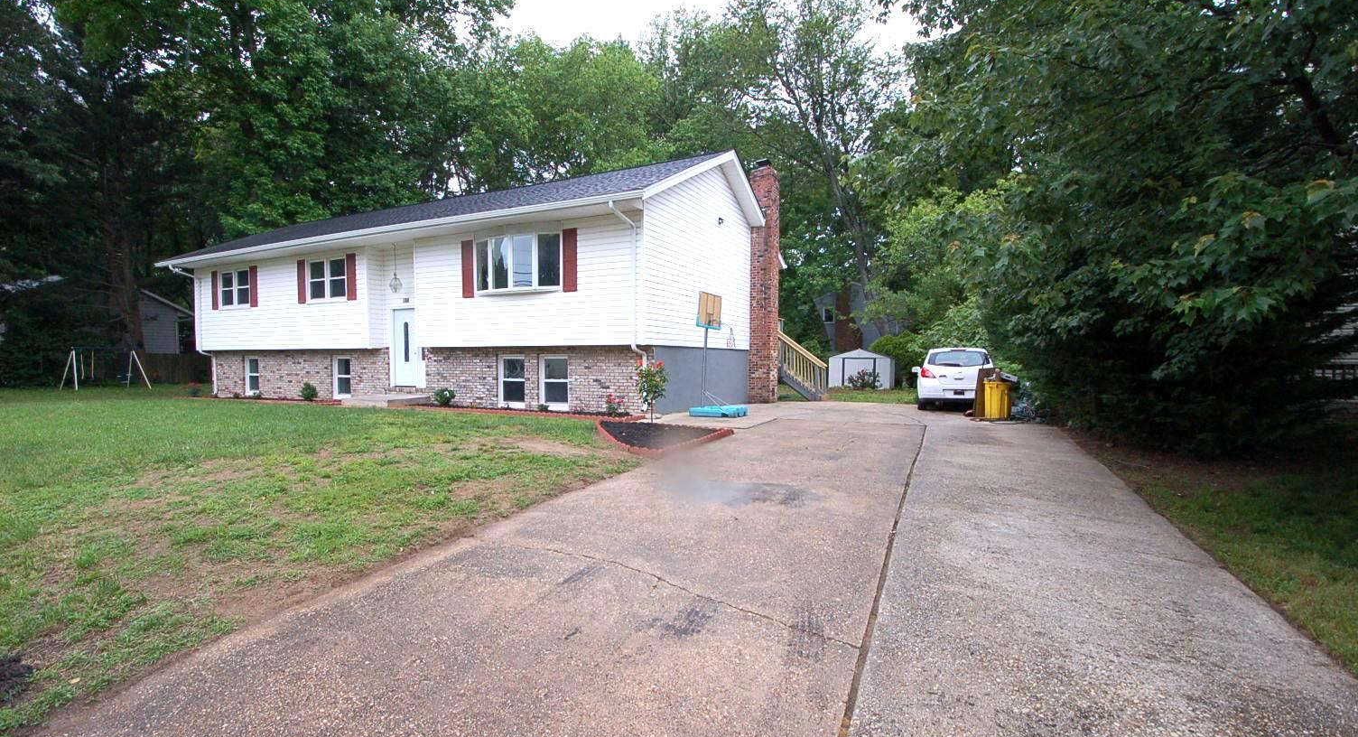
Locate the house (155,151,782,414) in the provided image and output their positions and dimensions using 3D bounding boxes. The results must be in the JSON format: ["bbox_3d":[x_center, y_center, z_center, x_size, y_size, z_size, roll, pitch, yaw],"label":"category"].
[{"bbox_3d":[-6.441,-2.374,18.058,17.876,6.715,9.271,1,2,26],"label":"house"}]

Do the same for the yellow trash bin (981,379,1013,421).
[{"bbox_3d":[6.455,0.620,11.438,0.540,0.780,0.540,1,2,26],"label":"yellow trash bin"}]

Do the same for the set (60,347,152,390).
[{"bbox_3d":[-25.200,0.025,24.827,1.660,1.780,2.400,1,1,24],"label":"set"}]

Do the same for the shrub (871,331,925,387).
[{"bbox_3d":[10.225,-0.458,26.297,2.400,2.600,2.400,1,2,26],"label":"shrub"}]

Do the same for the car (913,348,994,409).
[{"bbox_3d":[7.233,0.256,14.715,1.700,1.530,4.290,1,2,24],"label":"car"}]

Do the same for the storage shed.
[{"bbox_3d":[8.151,0.025,24.993,2.550,1.680,1.750,1,2,26],"label":"storage shed"}]

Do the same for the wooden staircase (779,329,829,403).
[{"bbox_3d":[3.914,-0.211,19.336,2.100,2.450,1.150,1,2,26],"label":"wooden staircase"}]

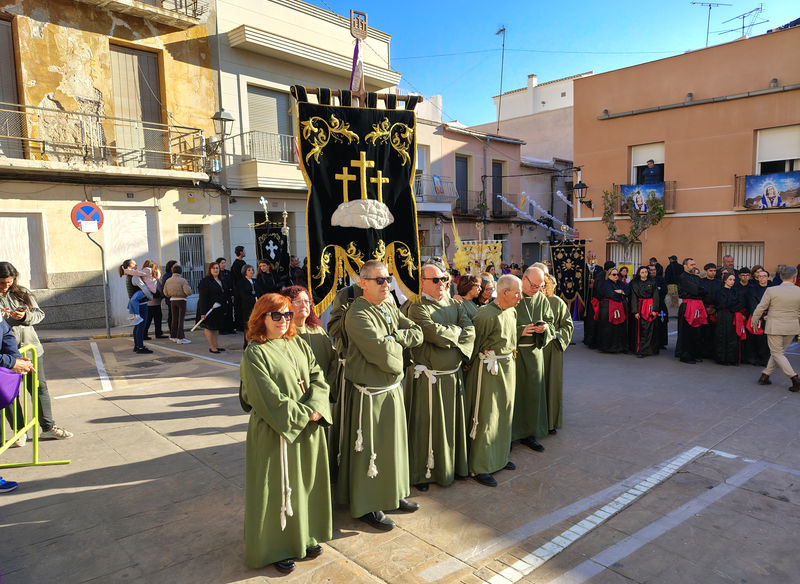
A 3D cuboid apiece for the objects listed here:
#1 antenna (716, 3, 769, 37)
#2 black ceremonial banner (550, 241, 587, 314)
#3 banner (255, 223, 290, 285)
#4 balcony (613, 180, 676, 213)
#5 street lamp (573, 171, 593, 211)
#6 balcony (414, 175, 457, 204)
[{"bbox_3d":[10.883,-8.583,17.600,0.550,1.000,1.400,-4,6,-27],"label":"antenna"},{"bbox_3d":[3.241,-0.270,10.700,0.720,1.420,0.100,1,6,21],"label":"black ceremonial banner"},{"bbox_3d":[-2.608,-0.754,11.300,0.680,1.300,0.100,-3,6,-19],"label":"banner"},{"bbox_3d":[7.525,-2.913,17.100,1.750,0.950,0.400,4,7,44],"label":"balcony"},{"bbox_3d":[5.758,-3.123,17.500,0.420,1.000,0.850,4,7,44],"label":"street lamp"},{"bbox_3d":[1.218,-3.566,19.300,1.750,1.000,0.550,-5,7,-40],"label":"balcony"}]

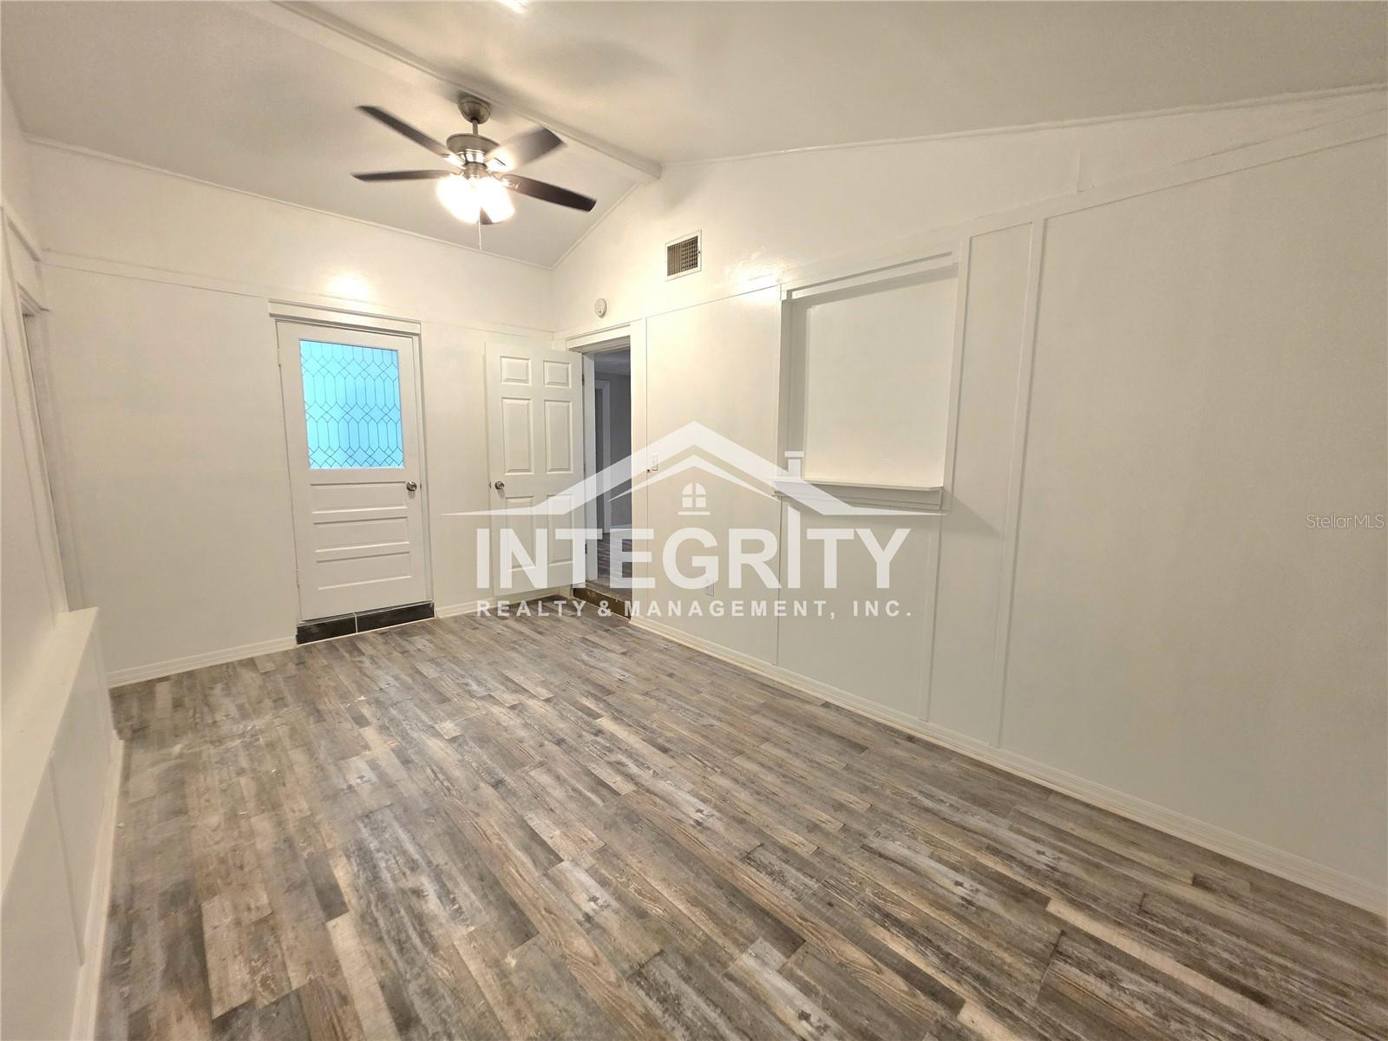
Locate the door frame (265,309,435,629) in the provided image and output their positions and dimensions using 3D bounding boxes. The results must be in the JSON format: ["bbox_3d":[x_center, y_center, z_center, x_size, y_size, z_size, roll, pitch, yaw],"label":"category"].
[{"bbox_3d":[-2.435,-0.327,3.794,0.045,2.035,0.815,8,10,44],"label":"door frame"}]

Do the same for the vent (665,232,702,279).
[{"bbox_3d":[-0.080,-1.751,3.460,0.345,0.248,0.025,8,10,44],"label":"vent"}]

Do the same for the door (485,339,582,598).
[{"bbox_3d":[-1.308,-0.403,4.399,0.803,2.032,0.040,-5,9,-36],"label":"door"}]

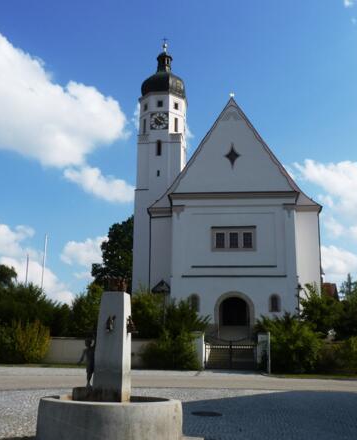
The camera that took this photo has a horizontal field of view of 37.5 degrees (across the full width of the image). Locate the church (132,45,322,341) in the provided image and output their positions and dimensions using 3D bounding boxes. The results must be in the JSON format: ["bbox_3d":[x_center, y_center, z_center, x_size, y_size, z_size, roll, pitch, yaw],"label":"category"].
[{"bbox_3d":[3.993,-6.442,61.856,19.540,40.030,34.000,-1,-13,7],"label":"church"}]

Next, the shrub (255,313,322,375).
[{"bbox_3d":[5.391,5.916,25.304,3.180,2.880,2.800,-1,-13,7],"label":"shrub"}]

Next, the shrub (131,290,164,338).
[{"bbox_3d":[-1.911,5.875,29.448,2.130,3.830,2.300,-1,-13,7],"label":"shrub"}]

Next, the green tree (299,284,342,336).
[{"bbox_3d":[7.967,5.655,29.447,2.360,4.300,2.300,-1,-13,7],"label":"green tree"}]

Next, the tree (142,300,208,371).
[{"bbox_3d":[-0.155,5.887,27.206,3.520,3.620,3.000,-1,-13,7],"label":"tree"}]

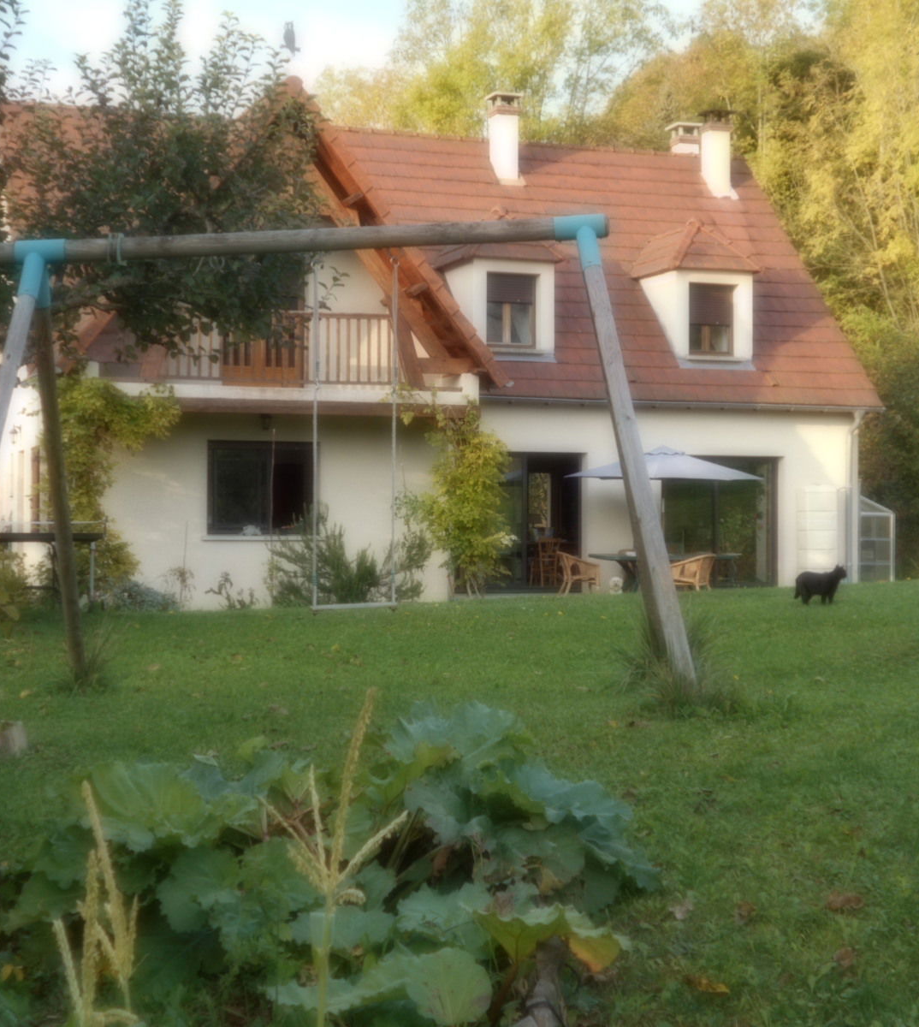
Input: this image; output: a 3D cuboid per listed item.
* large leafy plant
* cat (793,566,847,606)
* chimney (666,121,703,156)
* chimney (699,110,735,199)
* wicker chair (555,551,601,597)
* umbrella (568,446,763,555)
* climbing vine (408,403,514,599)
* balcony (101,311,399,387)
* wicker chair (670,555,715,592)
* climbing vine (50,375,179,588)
[{"bbox_3d":[-0.343,0.936,5.400,1.750,0.720,1.600,0,0,0],"label":"large leafy plant"},{"bbox_3d":[3.468,0.692,19.000,0.510,0.385,0.170,0,0,0],"label":"cat"},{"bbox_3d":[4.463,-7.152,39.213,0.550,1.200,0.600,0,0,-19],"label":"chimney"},{"bbox_3d":[4.880,-6.736,37.368,0.500,1.614,0.580,0,0,-19],"label":"chimney"},{"bbox_3d":[1.821,0.931,30.200,0.620,0.700,0.620,0,0,-19],"label":"wicker chair"},{"bbox_3d":[3.151,0.124,30.294,2.950,2.330,2.950,0,0,0],"label":"umbrella"},{"bbox_3d":[0.008,-0.221,30.200,1.500,3.000,1.000,0,0,-19],"label":"climbing vine"},{"bbox_3d":[-3.013,-2.271,27.847,4.217,1.080,1.100,0,0,-19],"label":"balcony"},{"bbox_3d":[3.560,0.945,30.400,0.620,0.700,0.620,0,0,28],"label":"wicker chair"},{"bbox_3d":[-4.934,-0.419,28.200,1.850,3.100,1.000,0,0,-19],"label":"climbing vine"}]

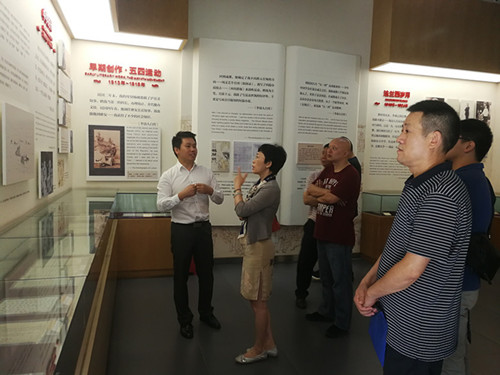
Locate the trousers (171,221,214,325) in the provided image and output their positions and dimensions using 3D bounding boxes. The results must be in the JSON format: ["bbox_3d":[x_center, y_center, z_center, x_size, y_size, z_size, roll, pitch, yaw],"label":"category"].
[{"bbox_3d":[-0.510,0.760,3.480,0.370,0.910,0.280,-1,5,-30],"label":"trousers"}]

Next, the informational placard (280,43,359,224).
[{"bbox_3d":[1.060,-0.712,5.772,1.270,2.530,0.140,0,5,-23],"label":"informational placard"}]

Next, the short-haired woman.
[{"bbox_3d":[0.070,0.490,2.990,0.410,1.635,0.440,1,4,-9],"label":"short-haired woman"}]

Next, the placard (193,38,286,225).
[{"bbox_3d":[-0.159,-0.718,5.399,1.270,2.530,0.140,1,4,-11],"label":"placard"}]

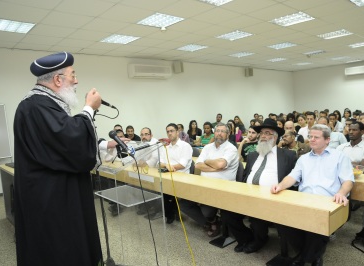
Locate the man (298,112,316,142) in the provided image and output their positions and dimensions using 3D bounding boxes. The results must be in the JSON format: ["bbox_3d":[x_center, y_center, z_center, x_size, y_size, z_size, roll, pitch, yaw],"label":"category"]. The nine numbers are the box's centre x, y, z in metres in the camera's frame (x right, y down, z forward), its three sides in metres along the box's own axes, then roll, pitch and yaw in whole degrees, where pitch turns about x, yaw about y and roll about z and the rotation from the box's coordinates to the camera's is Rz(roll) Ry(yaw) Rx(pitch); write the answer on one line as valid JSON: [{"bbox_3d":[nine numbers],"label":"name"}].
[{"bbox_3d":[2.277,0.334,5.029,0.520,1.391,0.750,2,7,44],"label":"man"}]

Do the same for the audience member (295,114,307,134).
[{"bbox_3d":[2.487,0.271,5.927,0.460,1.332,0.720,2,7,44],"label":"audience member"}]

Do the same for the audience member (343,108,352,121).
[{"bbox_3d":[3.971,0.100,6.729,0.480,1.356,0.720,2,7,44],"label":"audience member"}]

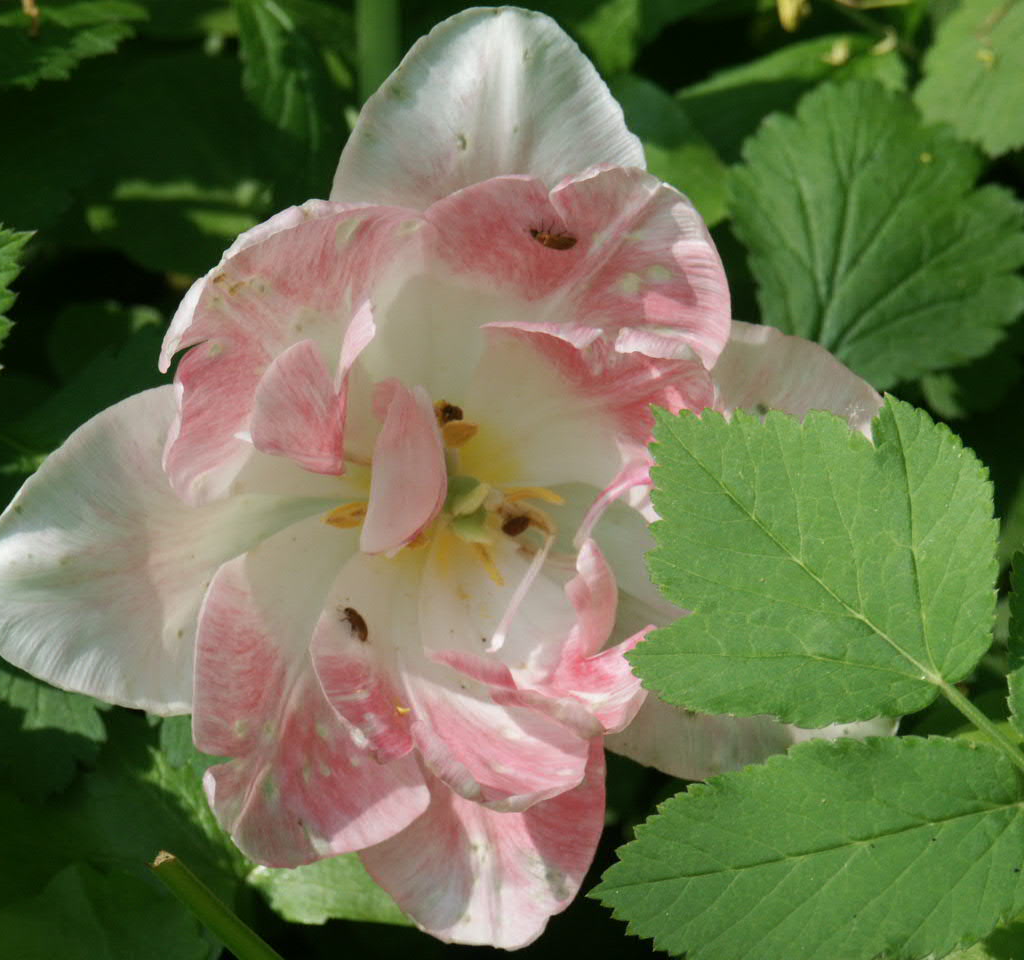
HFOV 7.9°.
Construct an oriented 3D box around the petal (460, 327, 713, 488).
[{"bbox_3d":[0.009,-0.008,0.848,0.033,0.026,0.014,-25,0,34],"label":"petal"}]

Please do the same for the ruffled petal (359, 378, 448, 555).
[{"bbox_3d":[-0.012,-0.001,0.838,0.008,0.018,0.008,11,18,15],"label":"ruffled petal"}]

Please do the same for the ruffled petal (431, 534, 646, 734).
[{"bbox_3d":[0.003,0.018,0.848,0.024,0.014,0.030,-45,59,0],"label":"ruffled petal"}]

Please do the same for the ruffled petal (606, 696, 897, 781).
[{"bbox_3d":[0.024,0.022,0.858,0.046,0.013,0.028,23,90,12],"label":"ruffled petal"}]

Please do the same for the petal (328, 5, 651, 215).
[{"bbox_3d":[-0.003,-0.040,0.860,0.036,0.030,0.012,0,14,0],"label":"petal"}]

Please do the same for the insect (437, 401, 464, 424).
[{"bbox_3d":[-0.007,-0.008,0.855,0.004,0.002,0.002,23,42,27],"label":"insect"}]

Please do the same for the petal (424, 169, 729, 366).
[{"bbox_3d":[0.007,-0.024,0.848,0.032,0.019,0.014,10,24,2],"label":"petal"}]

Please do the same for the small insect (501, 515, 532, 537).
[{"bbox_3d":[0.000,0.005,0.857,0.004,0.002,0.002,-31,66,0],"label":"small insect"}]

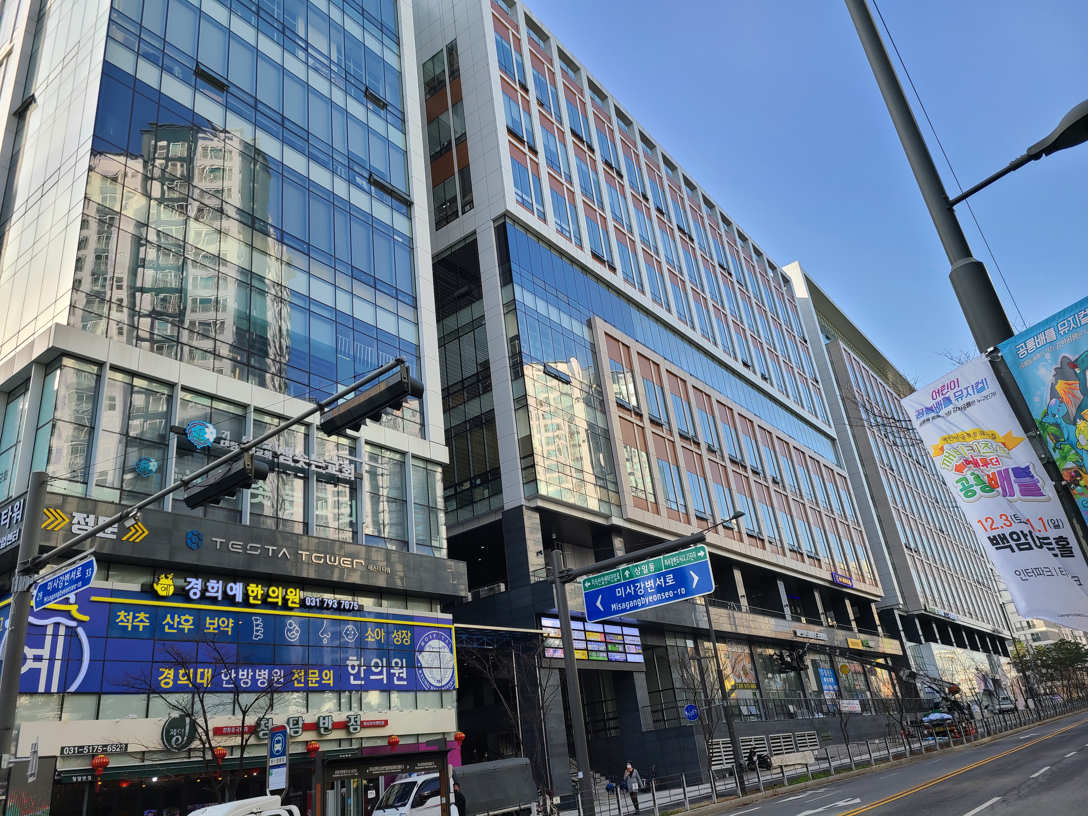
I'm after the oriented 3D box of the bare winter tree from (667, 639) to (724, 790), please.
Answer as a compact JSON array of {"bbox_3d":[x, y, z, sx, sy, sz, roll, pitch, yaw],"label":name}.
[{"bbox_3d":[5.603,10.995,29.023,2.000,5.336,2.000,-23,-28,31],"label":"bare winter tree"}]

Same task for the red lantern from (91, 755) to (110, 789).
[{"bbox_3d":[-9.513,7.819,17.520,0.365,0.695,0.365,-23,-28,31],"label":"red lantern"}]

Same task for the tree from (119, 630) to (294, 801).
[{"bbox_3d":[-5.751,6.261,14.190,2.517,4.555,2.650,-23,-28,31],"label":"tree"}]

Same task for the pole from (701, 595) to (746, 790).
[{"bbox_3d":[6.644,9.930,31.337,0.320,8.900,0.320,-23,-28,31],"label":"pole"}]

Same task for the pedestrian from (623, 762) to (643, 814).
[{"bbox_3d":[2.907,12.381,26.684,0.500,1.575,0.400,-18,-26,22],"label":"pedestrian"}]

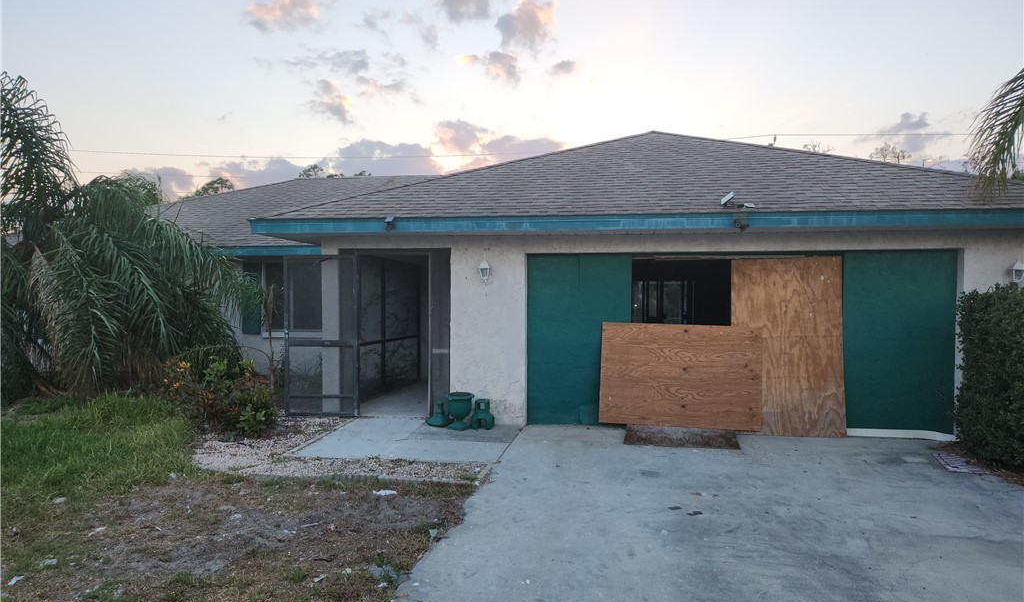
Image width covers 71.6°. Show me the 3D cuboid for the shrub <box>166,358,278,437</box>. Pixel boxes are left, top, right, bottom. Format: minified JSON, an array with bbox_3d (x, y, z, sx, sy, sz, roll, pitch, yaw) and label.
[{"bbox_3d":[-3.550,1.120,8.650,1.300,0.900,1.100,0,0,8],"label":"shrub"}]

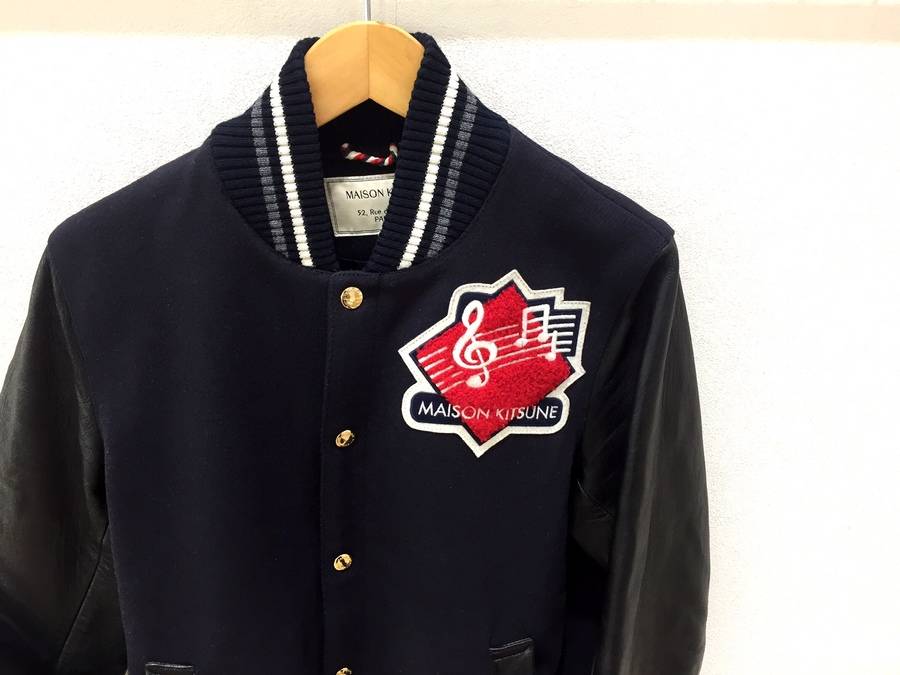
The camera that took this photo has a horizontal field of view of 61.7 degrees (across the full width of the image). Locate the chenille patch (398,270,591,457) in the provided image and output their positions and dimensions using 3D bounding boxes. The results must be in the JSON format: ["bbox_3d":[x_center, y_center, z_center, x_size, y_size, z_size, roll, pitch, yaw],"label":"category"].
[{"bbox_3d":[0.030,0.018,0.512,0.128,0.130,0.008,-1,18,-6],"label":"chenille patch"}]

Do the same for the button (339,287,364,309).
[{"bbox_3d":[-0.064,-0.026,0.489,0.014,0.014,0.005,2,19,0],"label":"button"}]

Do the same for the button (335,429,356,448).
[{"bbox_3d":[-0.072,0.070,0.522,0.014,0.014,0.005,2,19,0],"label":"button"}]

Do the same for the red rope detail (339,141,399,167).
[{"bbox_3d":[-0.060,-0.137,0.563,0.045,0.020,0.009,1,18,0],"label":"red rope detail"}]

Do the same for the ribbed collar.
[{"bbox_3d":[-0.061,-0.128,0.512,0.207,0.148,0.125,1,18,0],"label":"ribbed collar"}]

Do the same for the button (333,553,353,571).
[{"bbox_3d":[-0.079,0.165,0.555,0.014,0.014,0.005,2,19,0],"label":"button"}]

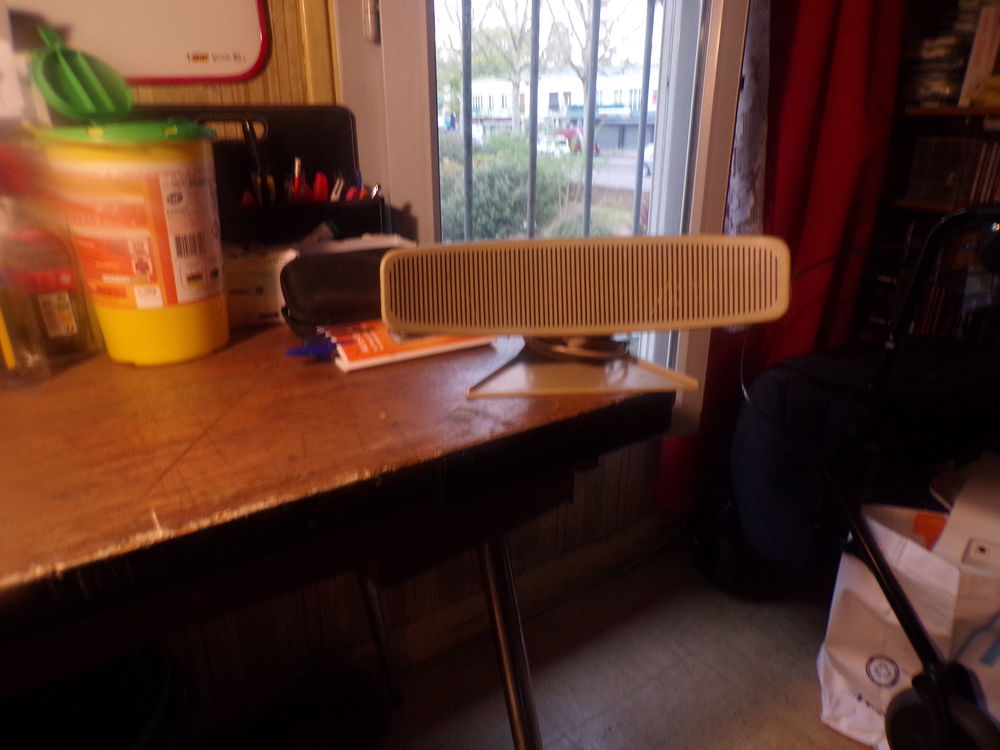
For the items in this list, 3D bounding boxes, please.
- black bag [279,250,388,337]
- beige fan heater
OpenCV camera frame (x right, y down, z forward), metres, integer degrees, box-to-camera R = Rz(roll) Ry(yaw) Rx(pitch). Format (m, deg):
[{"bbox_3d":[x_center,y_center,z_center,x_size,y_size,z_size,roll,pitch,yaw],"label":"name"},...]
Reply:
[{"bbox_3d":[-0.152,-0.101,0.774,0.175,0.079,0.072,-14,25,-32],"label":"black bag"},{"bbox_3d":[0.074,-0.064,0.613,0.343,0.124,0.130,-1,21,-3],"label":"beige fan heater"}]

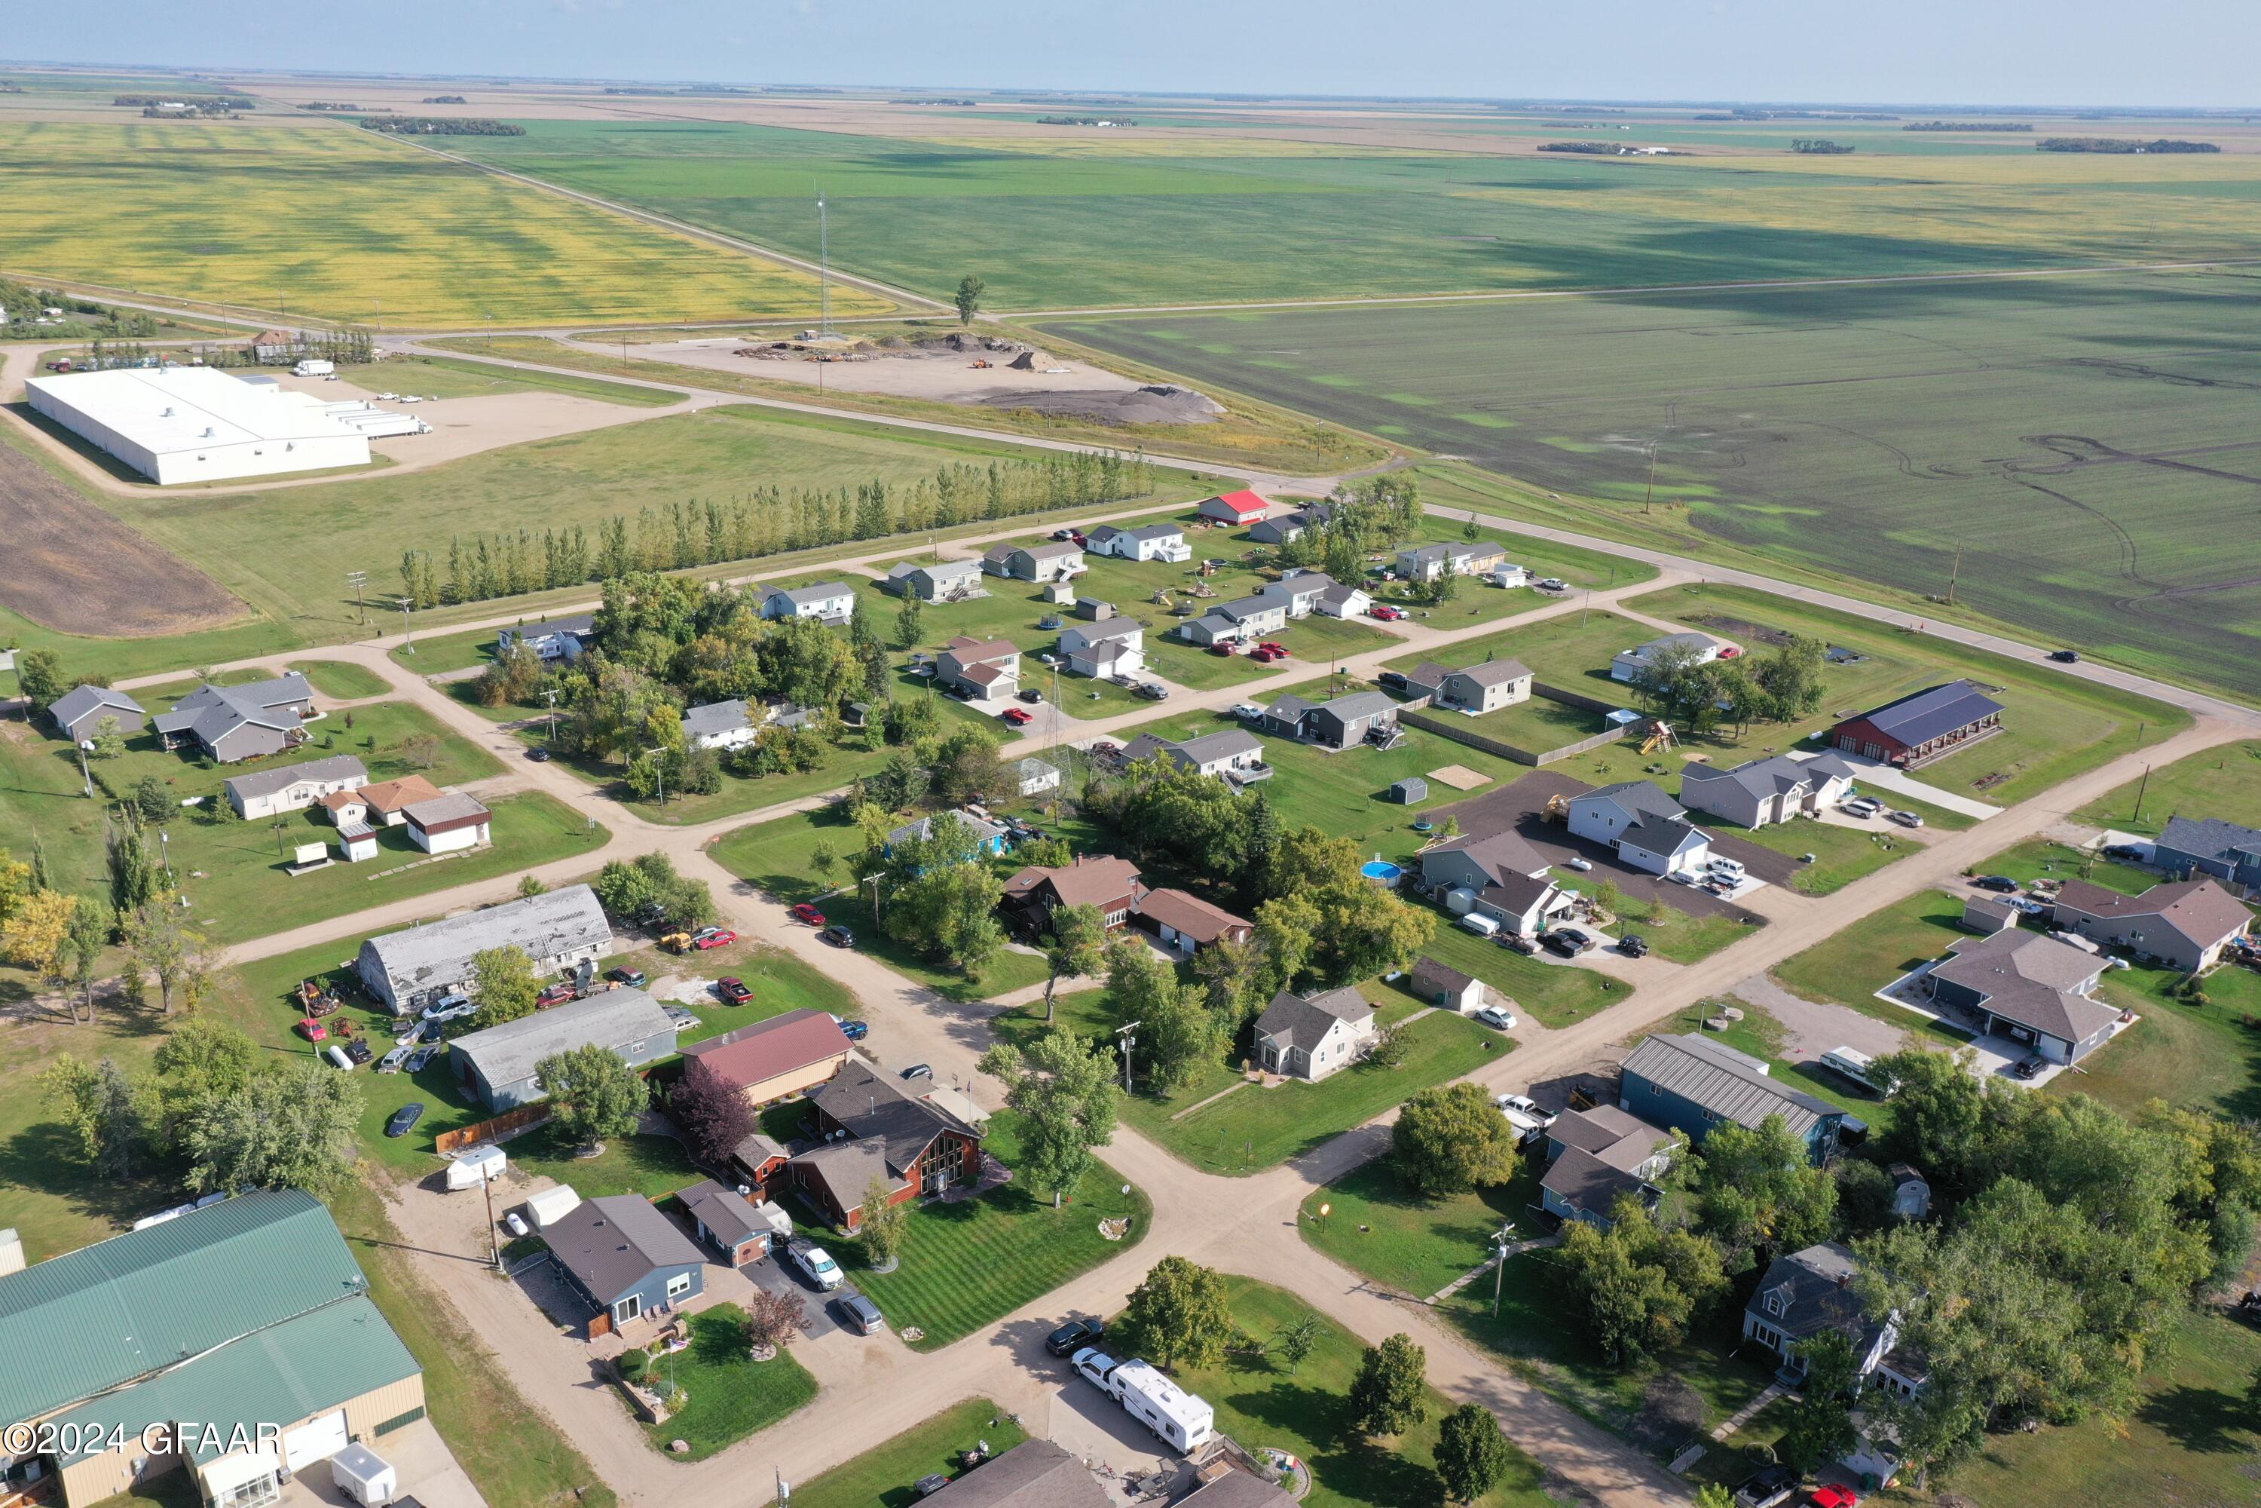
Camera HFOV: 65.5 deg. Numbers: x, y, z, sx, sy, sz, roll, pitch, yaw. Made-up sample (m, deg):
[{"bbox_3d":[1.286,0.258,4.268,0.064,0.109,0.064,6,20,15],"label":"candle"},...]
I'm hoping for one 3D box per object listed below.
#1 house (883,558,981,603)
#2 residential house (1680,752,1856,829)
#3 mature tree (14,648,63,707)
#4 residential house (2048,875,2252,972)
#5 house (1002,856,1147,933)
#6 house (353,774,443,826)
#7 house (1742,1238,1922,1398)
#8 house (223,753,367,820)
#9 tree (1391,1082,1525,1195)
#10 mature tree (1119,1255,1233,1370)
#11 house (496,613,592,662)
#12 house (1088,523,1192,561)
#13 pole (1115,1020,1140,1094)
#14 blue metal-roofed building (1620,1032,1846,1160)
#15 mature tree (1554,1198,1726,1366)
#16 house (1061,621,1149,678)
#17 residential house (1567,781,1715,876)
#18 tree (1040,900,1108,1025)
[{"bbox_3d":[-37.168,-34.225,341.382,13.875,5.630,14.076,-17,27,-39],"label":"house"},{"bbox_3d":[89.988,3.370,248.055,23.225,6.435,14.478,-17,27,-39],"label":"residential house"},{"bbox_3d":[-176.441,-12.237,284.877,5.960,10.170,5.960,1,21,0],"label":"mature tree"},{"bbox_3d":[135.390,20.607,232.440,18.000,5.500,18.900,-16,27,-37],"label":"residential house"},{"bbox_3d":[-6.260,17.340,220.400,13.400,6.300,12.000,-15,26,-37],"label":"house"},{"bbox_3d":[-106.862,6.425,258.691,9.200,3.900,10.900,-16,27,-38],"label":"house"},{"bbox_3d":[59.640,46.930,145.560,10.200,6.900,12.800,-15,26,-37],"label":"house"},{"bbox_3d":[-118.880,4.180,251.710,17.000,4.200,8.900,-15,26,-36],"label":"house"},{"bbox_3d":[29.869,35.628,160.651,11.440,10.000,11.440,1,21,0],"label":"tree"},{"bbox_3d":[3.623,43.388,134.253,8.000,9.500,8.000,1,21,0],"label":"mature tree"},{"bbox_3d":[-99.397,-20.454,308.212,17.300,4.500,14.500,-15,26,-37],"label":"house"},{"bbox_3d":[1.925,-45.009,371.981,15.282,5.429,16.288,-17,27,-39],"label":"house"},{"bbox_3d":[0.035,29.905,171.998,2.750,7.700,0.600,-17,27,-39],"label":"pole"},{"bbox_3d":[58.623,33.876,171.844,9.600,6.400,19.000,-16,27,-37],"label":"blue metal-roofed building"},{"bbox_3d":[41.964,43.846,145.407,13.740,13.650,13.740,1,21,0],"label":"mature tree"},{"bbox_3d":[-3.750,-19.974,319.837,14.200,6.200,14.500,-15,26,-37],"label":"house"},{"bbox_3d":[68.618,9.273,236.673,12.400,6.500,18.000,-17,27,-39],"label":"residential house"},{"bbox_3d":[-6.036,22.455,187.590,7.000,14.000,7.000,1,21,0],"label":"tree"}]

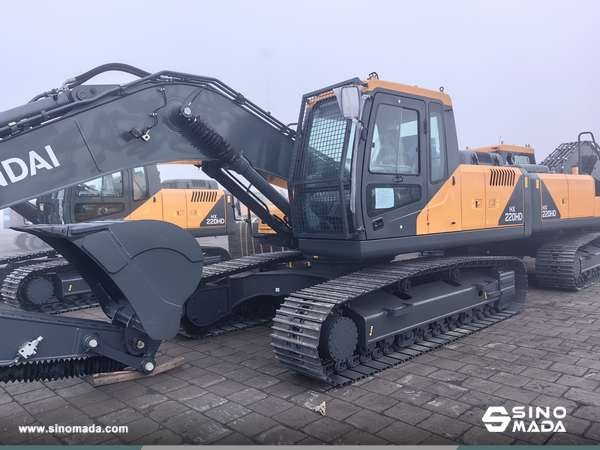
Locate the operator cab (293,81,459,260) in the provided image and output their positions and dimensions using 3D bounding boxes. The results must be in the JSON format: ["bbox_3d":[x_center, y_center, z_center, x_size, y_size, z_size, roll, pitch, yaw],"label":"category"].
[{"bbox_3d":[0.849,-0.646,5.425,2.028,1.829,1.014,-3,2,-39],"label":"operator cab"}]

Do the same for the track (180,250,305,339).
[{"bbox_3d":[-0.105,0.869,7.269,4.483,0.905,0.601,-3,3,-44],"label":"track"}]

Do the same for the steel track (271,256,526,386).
[{"bbox_3d":[1.553,0.878,5.568,4.483,0.905,0.601,-3,3,-44],"label":"steel track"}]

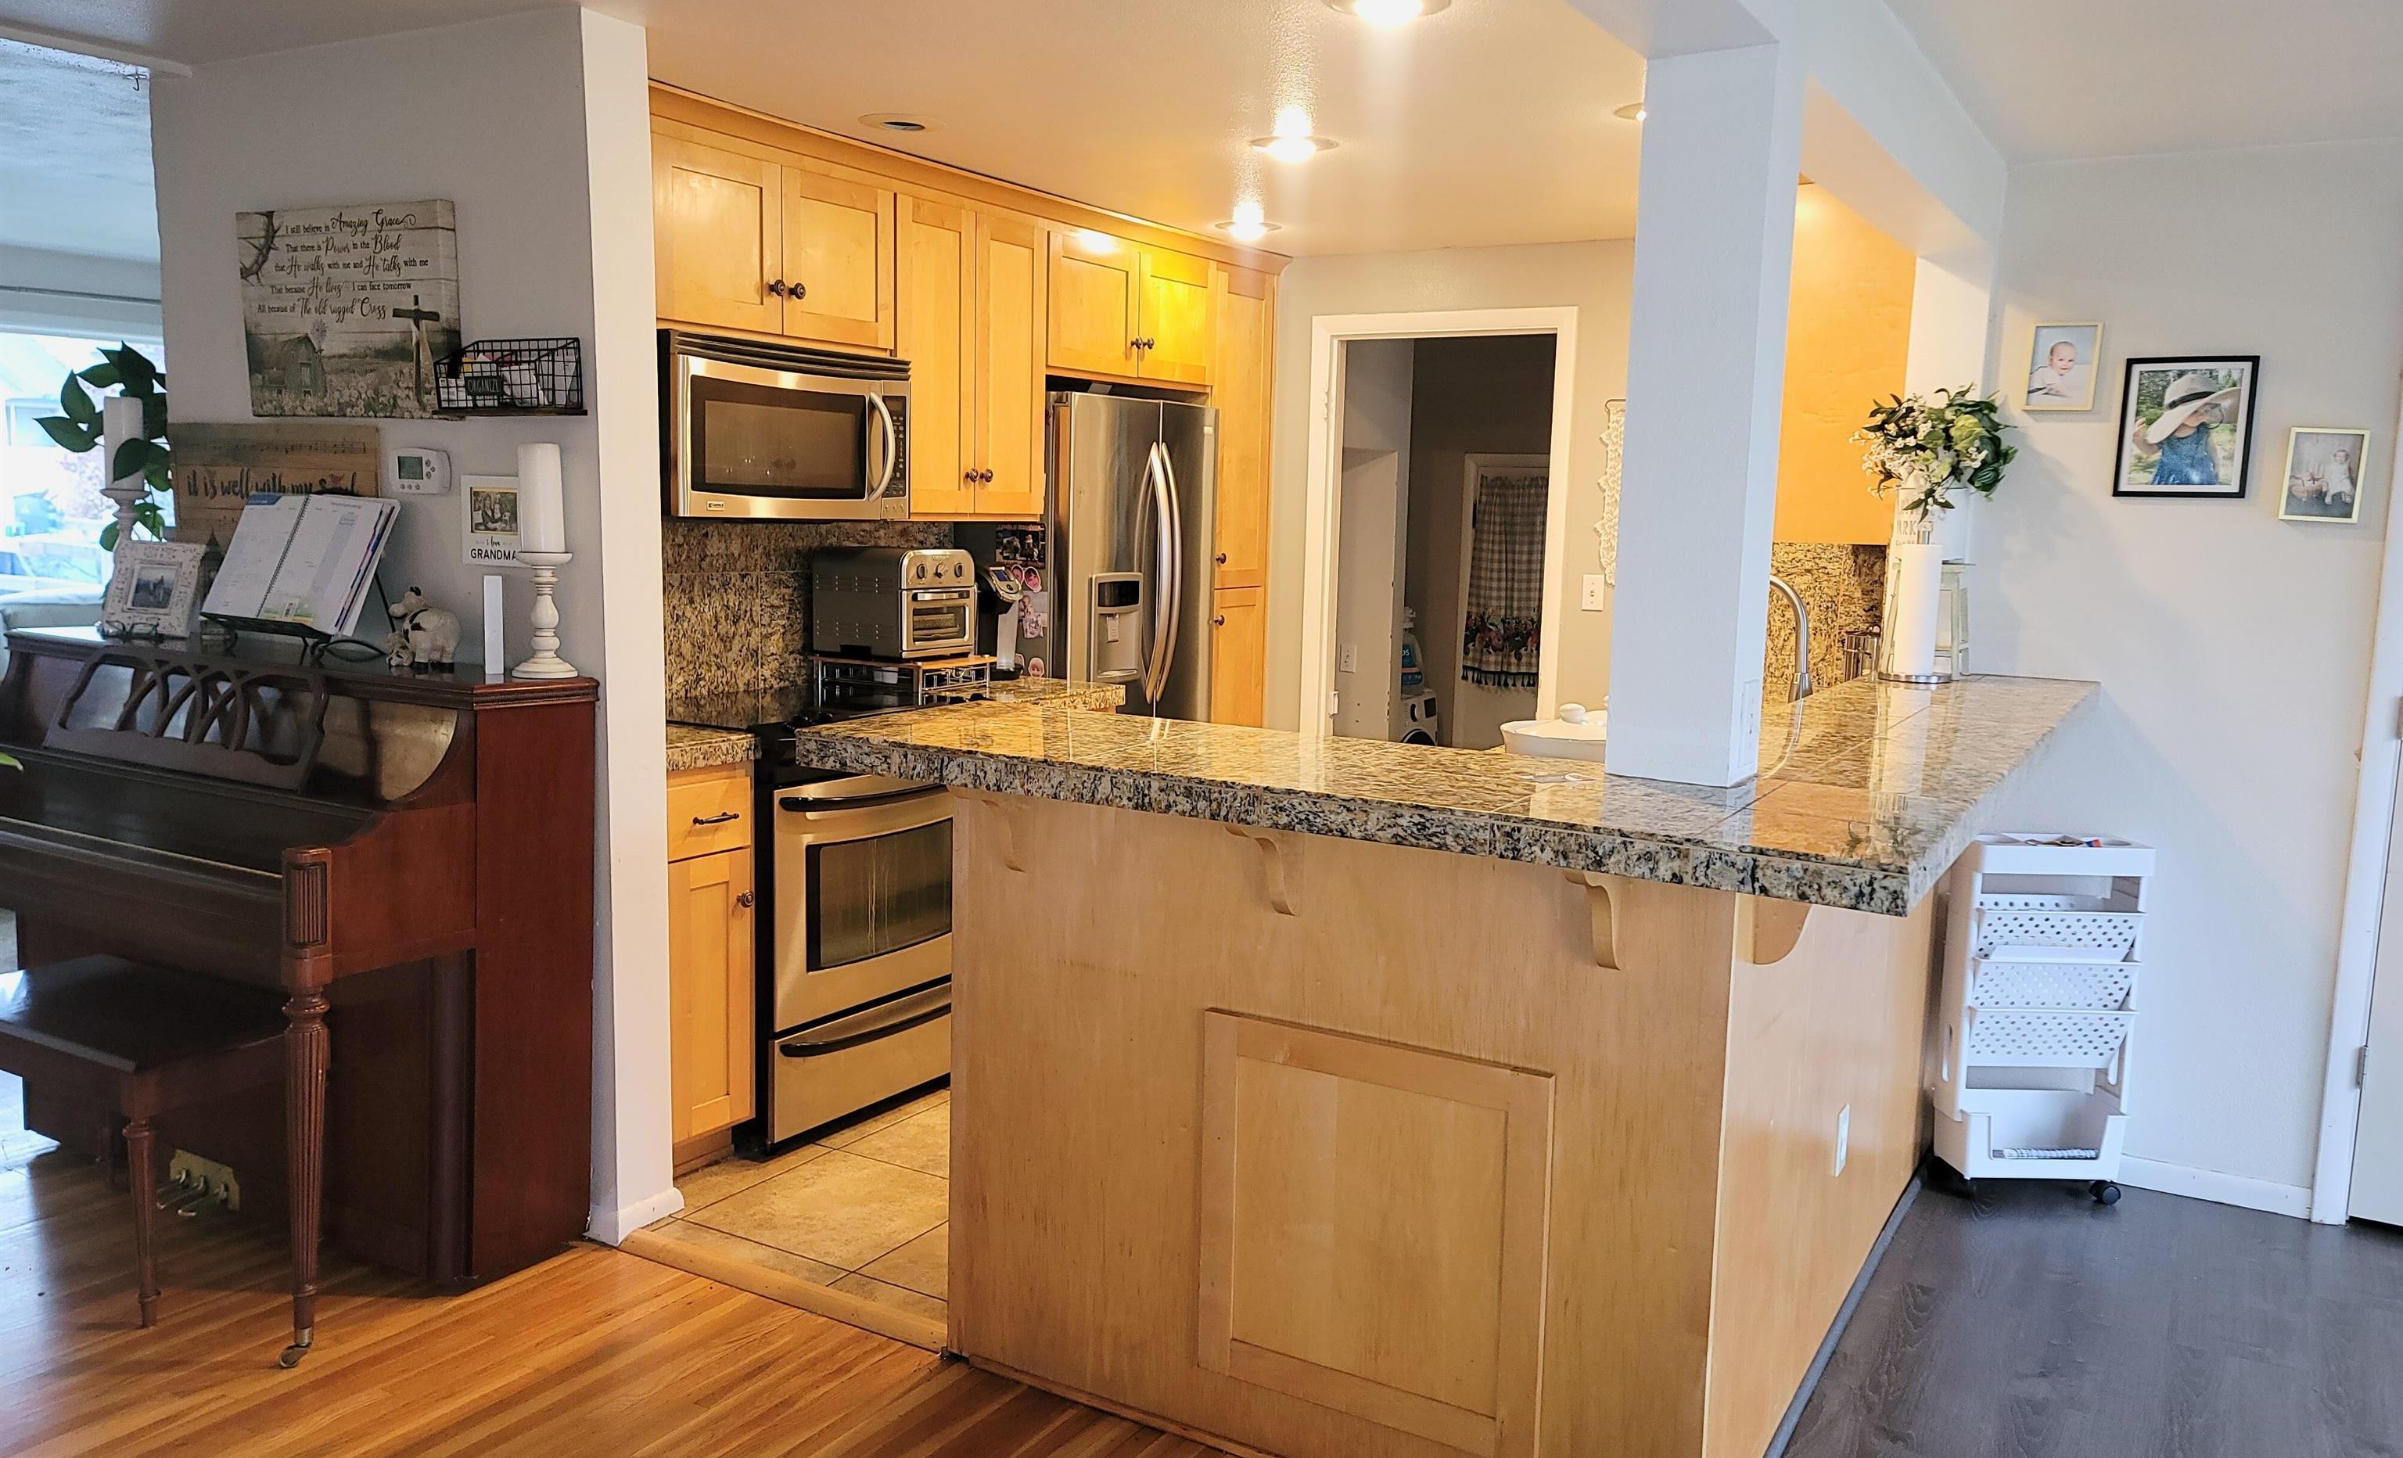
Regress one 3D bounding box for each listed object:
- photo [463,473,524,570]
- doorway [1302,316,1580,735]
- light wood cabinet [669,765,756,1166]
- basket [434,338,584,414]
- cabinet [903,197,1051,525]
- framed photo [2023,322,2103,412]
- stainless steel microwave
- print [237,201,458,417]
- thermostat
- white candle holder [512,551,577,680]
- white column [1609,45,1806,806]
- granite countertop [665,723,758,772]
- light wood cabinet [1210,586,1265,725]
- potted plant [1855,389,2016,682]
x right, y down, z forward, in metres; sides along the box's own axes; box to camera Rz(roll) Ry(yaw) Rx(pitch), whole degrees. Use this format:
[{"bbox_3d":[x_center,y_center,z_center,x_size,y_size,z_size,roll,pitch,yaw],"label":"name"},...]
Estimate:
[{"bbox_3d":[-1.309,-0.384,3.231,0.181,0.168,0.020,6,9,29],"label":"photo"},{"bbox_3d":[0.795,-0.355,5.967,0.972,2.095,0.130,6,8,30],"label":"doorway"},{"bbox_3d":[-1.267,0.494,3.746,0.600,0.880,0.240,6,8,30],"label":"light wood cabinet"},{"bbox_3d":[-1.276,-0.650,3.184,0.275,0.135,0.110,5,8,28],"label":"basket"},{"bbox_3d":[-0.740,-0.974,4.659,0.333,0.795,0.625,6,8,30],"label":"cabinet"},{"bbox_3d":[1.838,-0.770,3.700,0.136,0.182,0.018,6,8,30],"label":"framed photo"},{"bbox_3d":[-1.079,-0.694,4.086,0.375,0.388,0.761,6,8,30],"label":"stainless steel microwave"},{"bbox_3d":[-1.692,-0.823,3.441,0.621,0.406,0.032,5,8,28],"label":"print"},{"bbox_3d":[-1.523,-0.501,3.385,0.137,0.086,0.030,5,8,28],"label":"thermostat"},{"bbox_3d":[-1.204,-0.212,3.175,0.113,0.226,0.113,5,8,28],"label":"white candle holder"},{"bbox_3d":[0.617,-0.372,2.147,0.152,0.871,0.122,6,8,30],"label":"white column"},{"bbox_3d":[-1.267,0.030,3.660,0.604,0.059,0.330,6,8,30],"label":"granite countertop"},{"bbox_3d":[-0.088,0.040,6.069,0.460,1.075,0.427,6,8,30],"label":"light wood cabinet"},{"bbox_3d":[1.599,-0.424,3.786,0.320,0.620,0.290,6,8,30],"label":"potted plant"}]

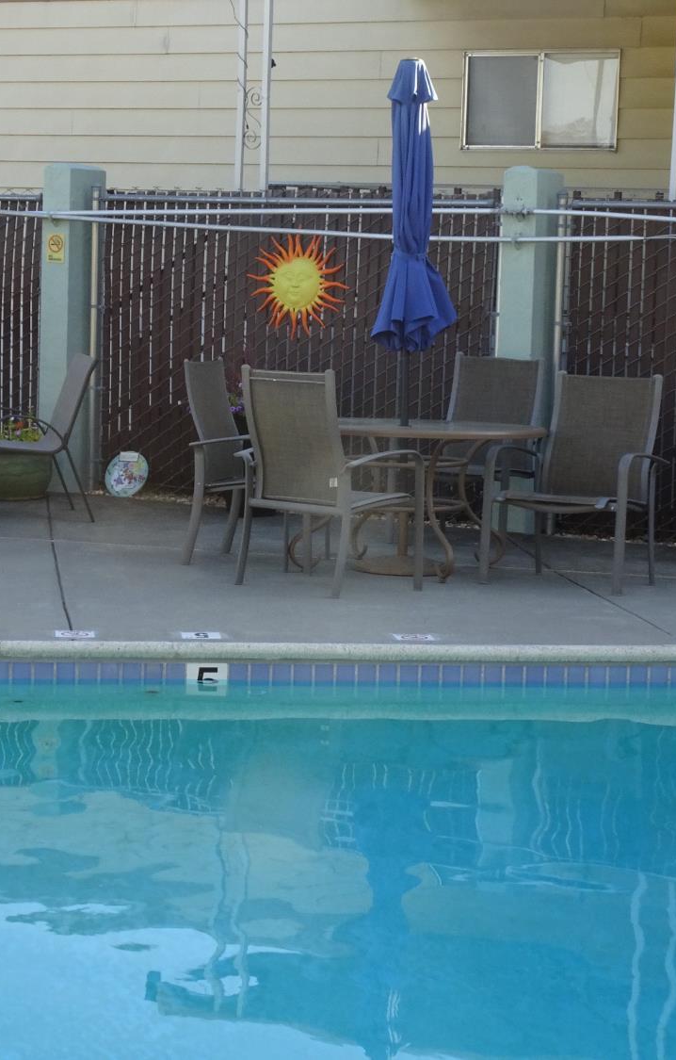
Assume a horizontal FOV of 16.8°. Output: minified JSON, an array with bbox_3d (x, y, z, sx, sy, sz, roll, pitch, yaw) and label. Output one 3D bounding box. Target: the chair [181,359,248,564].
[{"bbox_3d":[-0.410,-0.338,11.214,0.640,0.990,0.660,4,7,18],"label":"chair"}]

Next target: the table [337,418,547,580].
[{"bbox_3d":[0.330,-0.157,11.081,1.385,0.705,1.385,1,7,-7],"label":"table"}]

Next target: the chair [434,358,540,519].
[{"bbox_3d":[0.724,-0.414,12.094,0.655,0.990,0.610,6,7,29],"label":"chair"}]

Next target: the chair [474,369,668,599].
[{"bbox_3d":[1.134,-0.240,10.722,0.680,0.990,0.640,6,8,30],"label":"chair"}]

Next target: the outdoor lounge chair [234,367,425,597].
[{"bbox_3d":[-0.050,-0.230,10.173,0.655,0.980,0.610,8,8,41],"label":"outdoor lounge chair"}]

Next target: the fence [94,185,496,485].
[{"bbox_3d":[-0.299,-1.069,13.700,2.770,1.880,0.060,5,7,27],"label":"fence"}]

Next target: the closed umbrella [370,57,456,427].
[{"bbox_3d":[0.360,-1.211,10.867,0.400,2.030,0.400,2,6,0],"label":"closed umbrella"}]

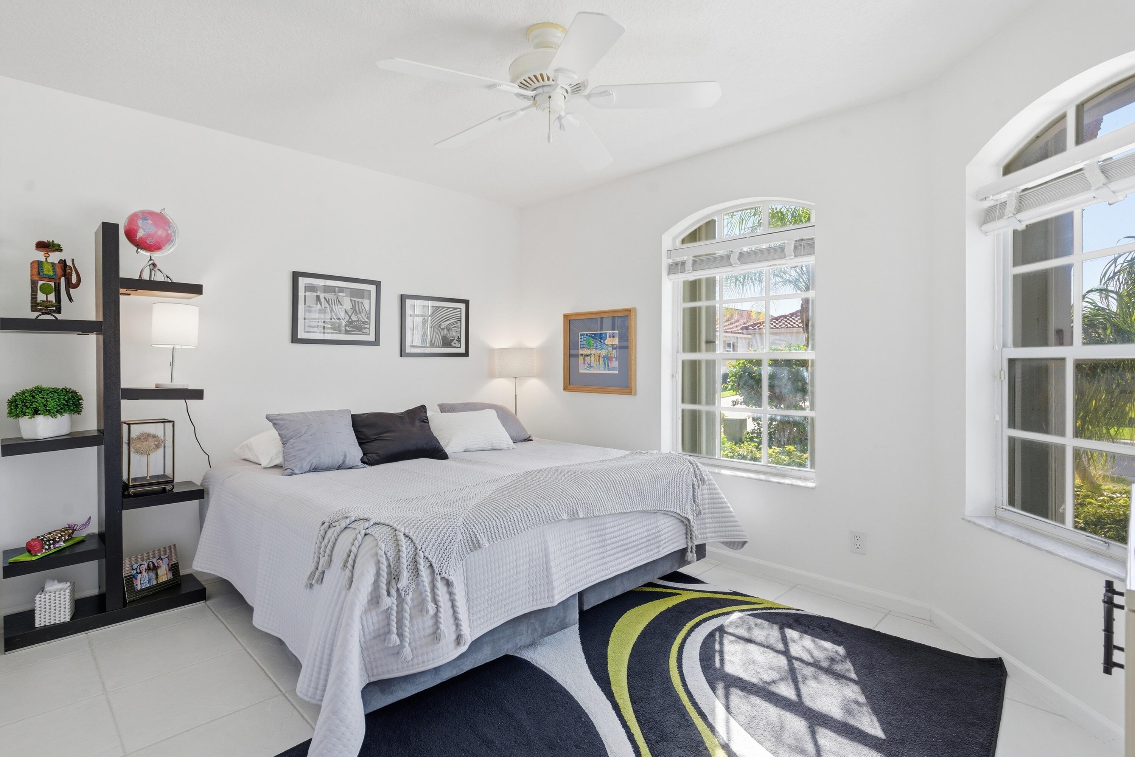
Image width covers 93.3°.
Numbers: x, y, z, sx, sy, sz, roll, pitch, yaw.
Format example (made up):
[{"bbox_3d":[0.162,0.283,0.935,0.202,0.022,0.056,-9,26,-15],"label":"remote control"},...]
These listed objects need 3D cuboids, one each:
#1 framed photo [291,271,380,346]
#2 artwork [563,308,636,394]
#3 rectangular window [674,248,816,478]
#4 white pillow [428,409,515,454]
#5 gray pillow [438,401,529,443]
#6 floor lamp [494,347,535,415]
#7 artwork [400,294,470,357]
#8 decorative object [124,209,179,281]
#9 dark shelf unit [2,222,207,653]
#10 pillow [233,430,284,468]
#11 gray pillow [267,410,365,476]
[{"bbox_3d":[-1.469,-0.440,3.455,0.559,0.445,0.028,-1,1,-44],"label":"framed photo"},{"bbox_3d":[0.219,-0.190,3.851,0.655,0.595,0.045,1,1,44],"label":"artwork"},{"bbox_3d":[1.043,-0.105,3.260,0.920,1.290,0.080,1,1,44],"label":"rectangular window"},{"bbox_3d":[-0.630,0.290,3.490,0.510,0.140,0.370,-1,43,-37],"label":"white pillow"},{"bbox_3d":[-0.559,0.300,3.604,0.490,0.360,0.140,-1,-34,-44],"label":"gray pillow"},{"bbox_3d":[-0.404,0.416,4.100,0.315,1.310,0.315,-1,1,-44],"label":"floor lamp"},{"bbox_3d":[-0.955,-0.378,3.950,0.565,0.445,0.028,-1,1,-44],"label":"artwork"},{"bbox_3d":[-2.054,-0.653,2.645,0.240,0.370,0.230,-1,1,-44],"label":"decorative object"},{"bbox_3d":[-2.152,0.205,2.541,0.690,1.830,0.280,-1,1,-44],"label":"dark shelf unit"},{"bbox_3d":[-1.503,0.373,3.092,0.640,0.190,0.420,-1,1,-44],"label":"pillow"},{"bbox_3d":[-1.335,0.320,2.860,0.450,0.150,0.430,-1,45,-37],"label":"gray pillow"}]

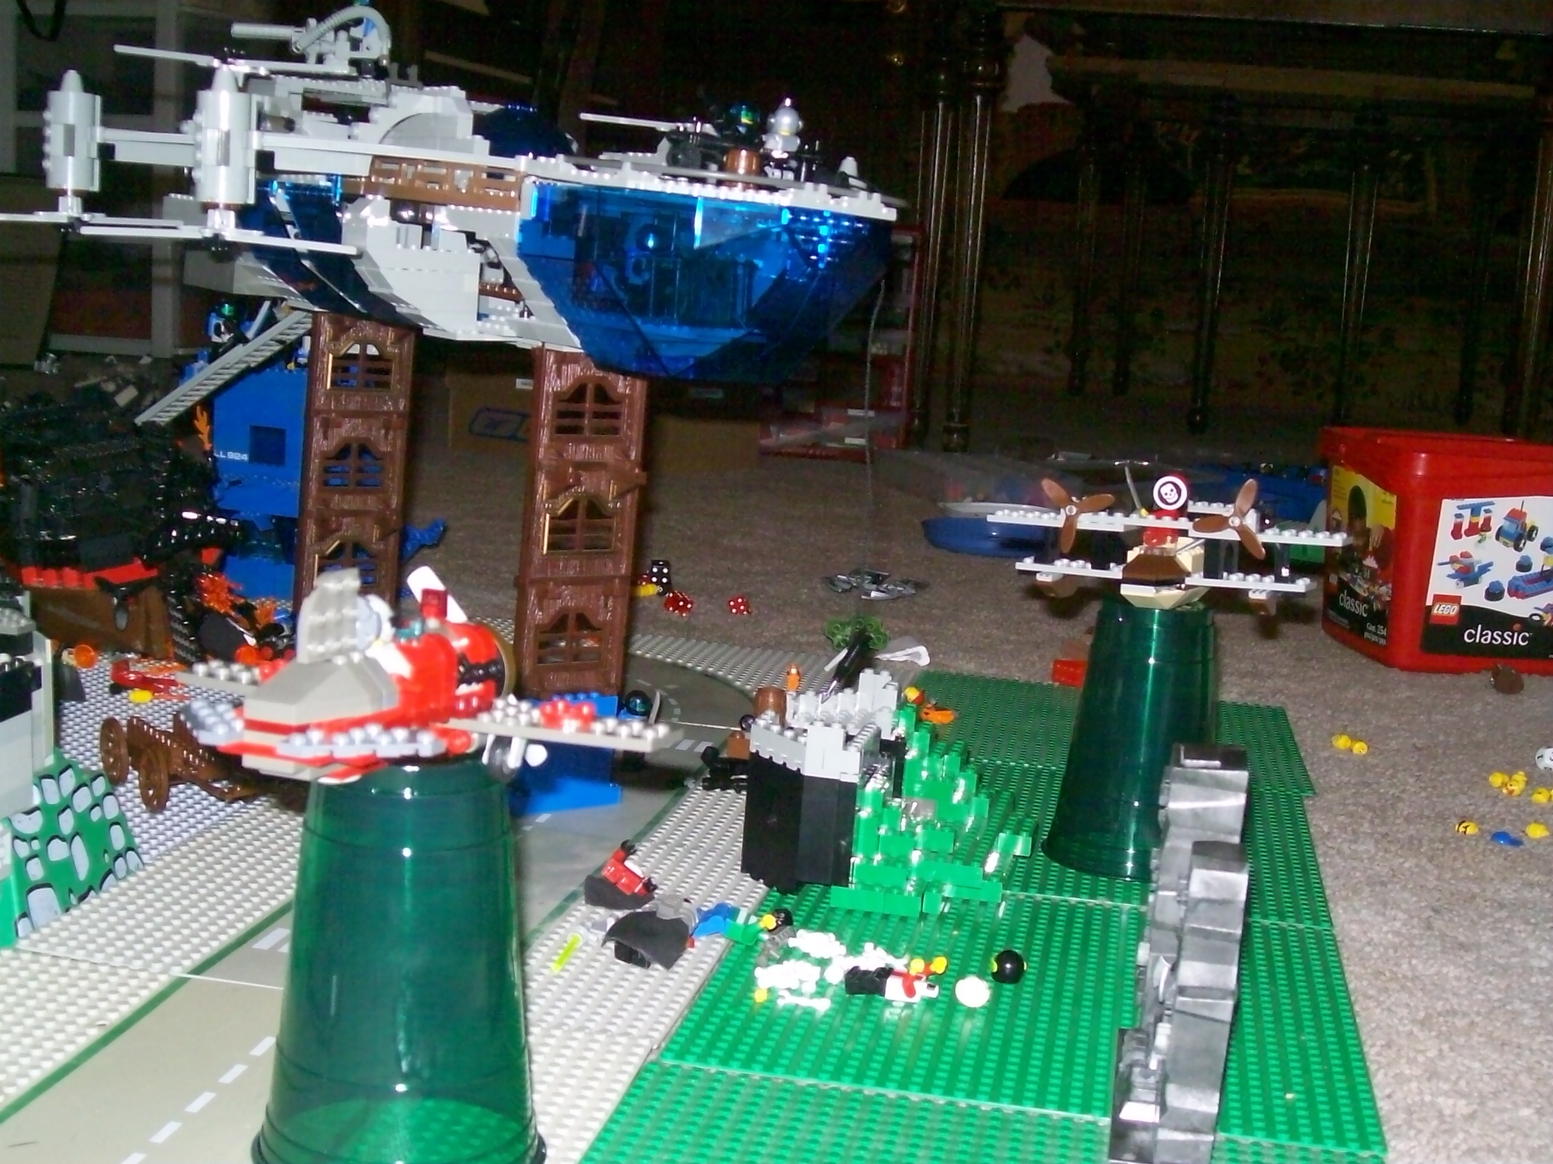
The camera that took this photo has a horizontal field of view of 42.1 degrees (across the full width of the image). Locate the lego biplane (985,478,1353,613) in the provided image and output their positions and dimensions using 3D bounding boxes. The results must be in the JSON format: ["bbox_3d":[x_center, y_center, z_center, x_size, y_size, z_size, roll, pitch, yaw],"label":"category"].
[{"bbox_3d":[0.199,-0.021,0.978,0.177,0.063,0.128,7,8,32],"label":"lego biplane"}]

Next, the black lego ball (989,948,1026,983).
[{"bbox_3d":[0.095,0.158,0.829,0.014,0.014,0.014,4,9,-1],"label":"black lego ball"}]

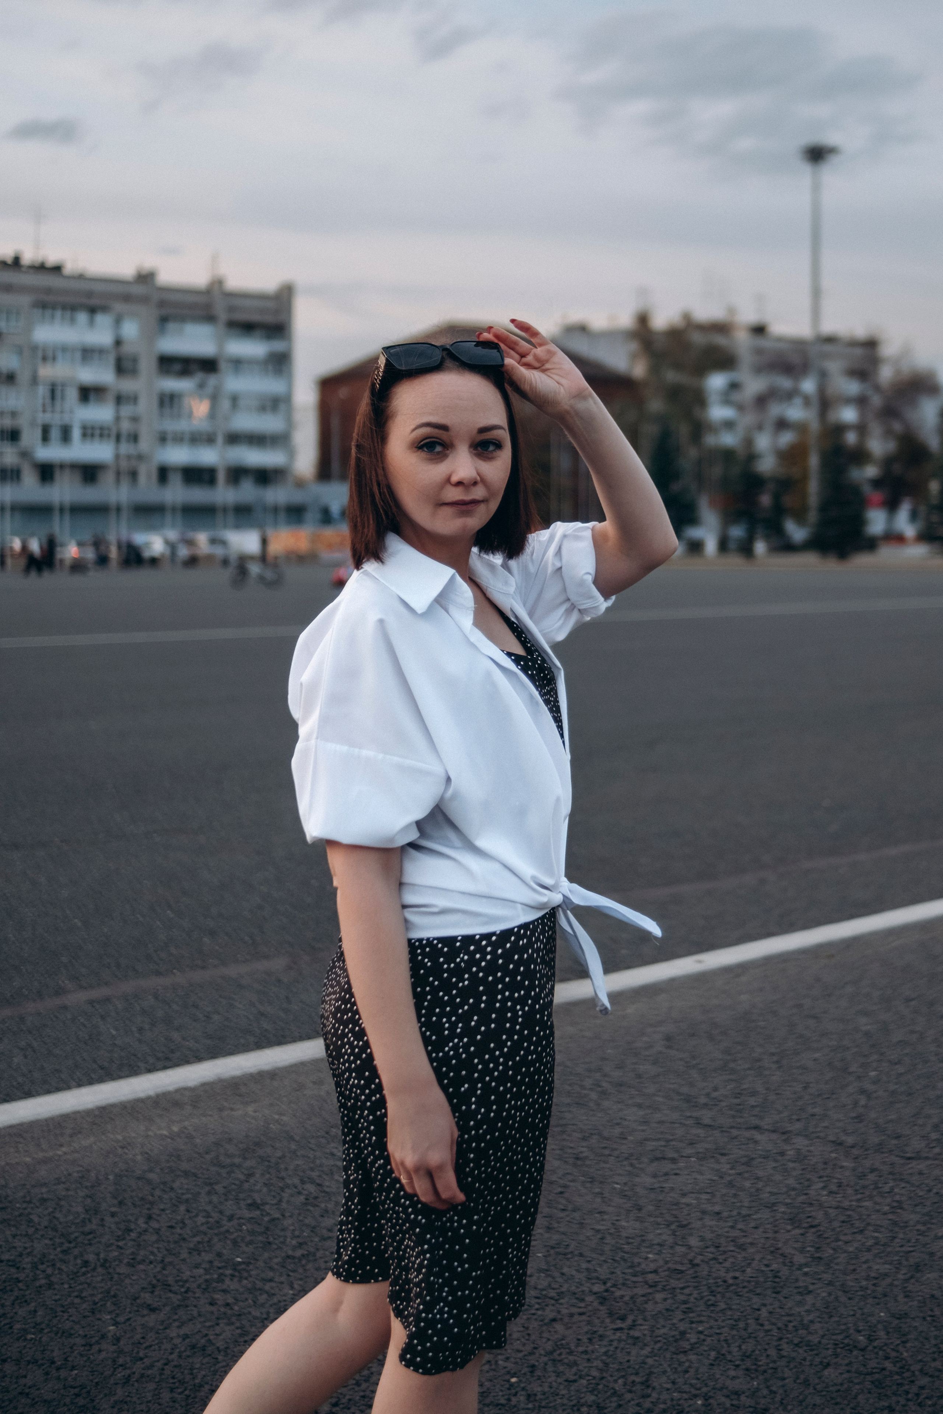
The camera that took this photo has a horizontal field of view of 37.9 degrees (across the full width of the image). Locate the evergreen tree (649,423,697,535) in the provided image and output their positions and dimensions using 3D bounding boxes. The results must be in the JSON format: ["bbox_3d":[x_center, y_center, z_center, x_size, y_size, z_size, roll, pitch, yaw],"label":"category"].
[{"bbox_3d":[12.510,-13.820,87.980,3.900,8.760,3.900,0,7,0],"label":"evergreen tree"}]

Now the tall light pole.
[{"bbox_3d":[23.250,-23.760,92.810,2.500,27.330,2.500,0,7,0],"label":"tall light pole"}]

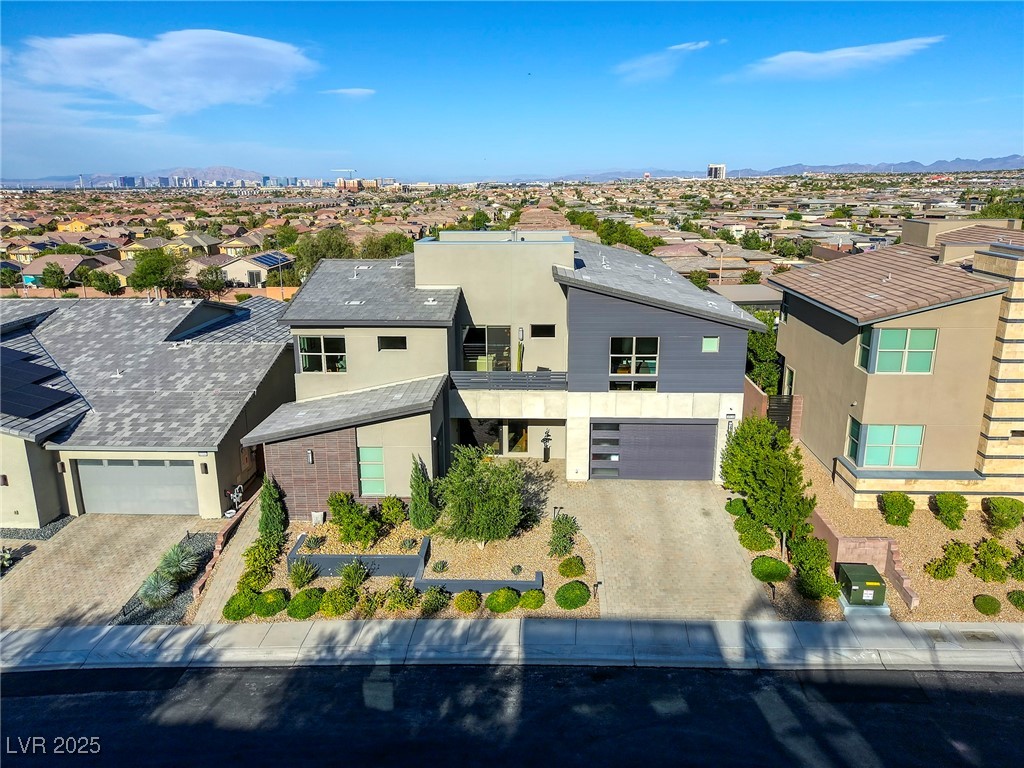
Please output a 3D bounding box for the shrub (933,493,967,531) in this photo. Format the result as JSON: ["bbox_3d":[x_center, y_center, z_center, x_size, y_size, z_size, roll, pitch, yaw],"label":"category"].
[{"bbox_3d":[13.760,3.994,24.060,0.862,1.237,0.862,0,15,0],"label":"shrub"}]

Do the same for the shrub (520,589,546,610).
[{"bbox_3d":[0.591,6.140,21.871,0.722,0.514,0.722,0,15,0],"label":"shrub"}]

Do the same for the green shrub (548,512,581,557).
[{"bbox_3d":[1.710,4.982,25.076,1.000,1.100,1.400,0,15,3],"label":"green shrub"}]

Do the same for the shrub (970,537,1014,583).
[{"bbox_3d":[13.964,5.193,22.426,1.100,1.080,1.200,0,15,3],"label":"shrub"}]

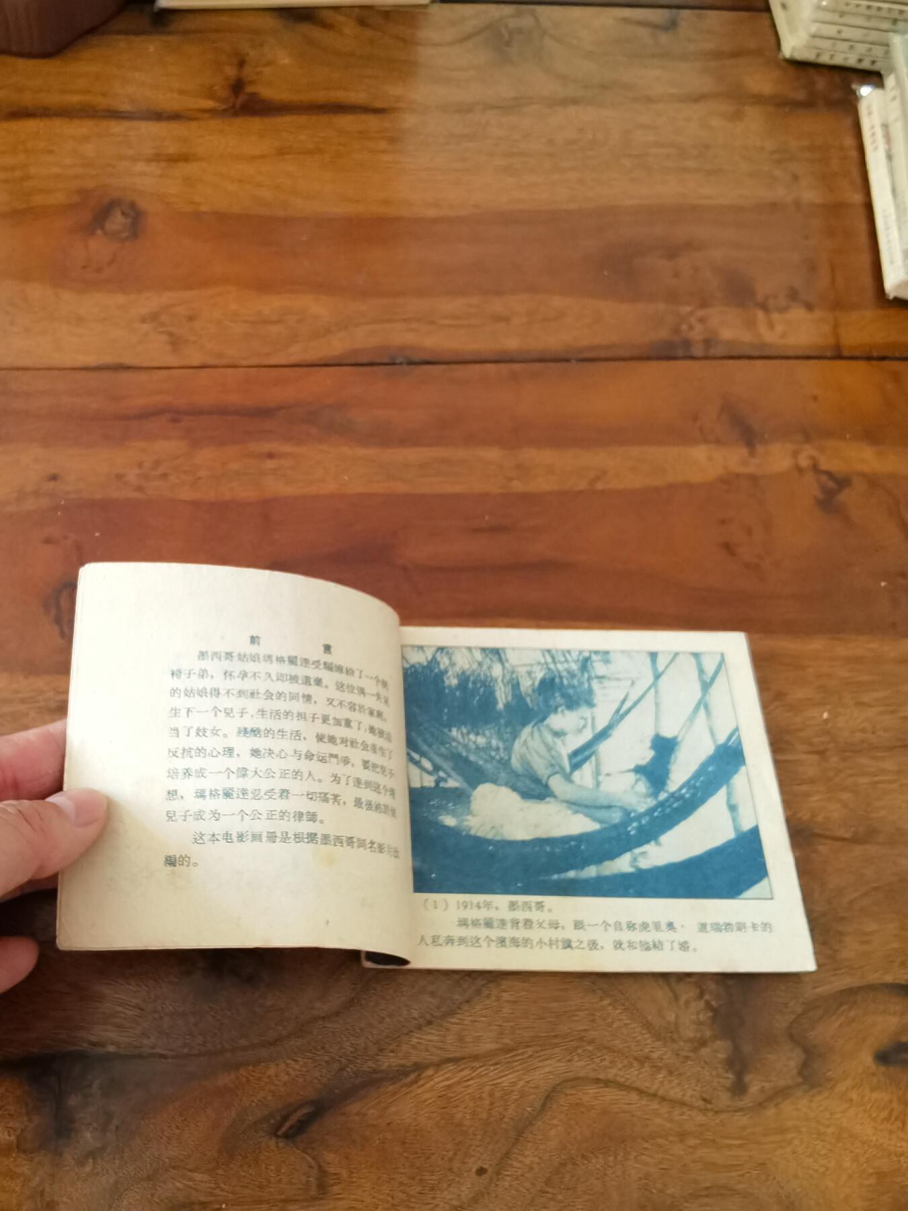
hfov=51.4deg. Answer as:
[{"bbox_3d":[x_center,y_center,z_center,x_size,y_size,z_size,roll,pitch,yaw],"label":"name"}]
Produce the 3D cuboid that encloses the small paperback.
[{"bbox_3d":[-0.002,0.044,0.265,0.202,0.034,0.106,2,58,-5],"label":"small paperback"}]

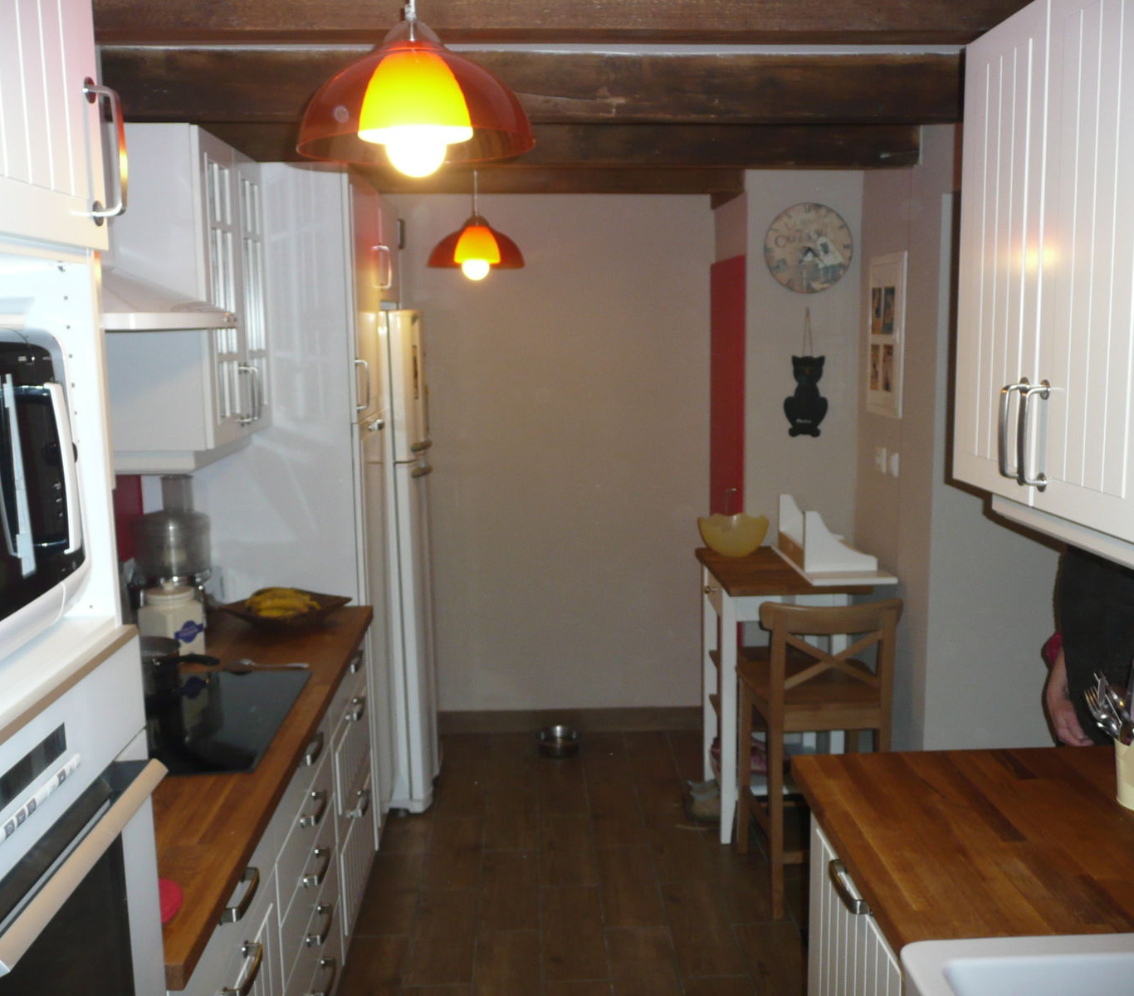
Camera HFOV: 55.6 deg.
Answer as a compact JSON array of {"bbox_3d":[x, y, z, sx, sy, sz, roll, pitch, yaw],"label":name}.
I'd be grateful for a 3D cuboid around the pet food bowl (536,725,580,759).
[{"bbox_3d":[-0.039,1.005,4.415,0.172,0.075,0.172,-1,9,-2],"label":"pet food bowl"}]

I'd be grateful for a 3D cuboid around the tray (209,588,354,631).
[{"bbox_3d":[-0.766,0.320,2.926,0.260,0.075,0.260,6,11,32],"label":"tray"}]

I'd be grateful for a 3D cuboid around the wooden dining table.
[{"bbox_3d":[0.734,0.676,3.764,0.460,0.900,0.620,-1,9,-2],"label":"wooden dining table"}]

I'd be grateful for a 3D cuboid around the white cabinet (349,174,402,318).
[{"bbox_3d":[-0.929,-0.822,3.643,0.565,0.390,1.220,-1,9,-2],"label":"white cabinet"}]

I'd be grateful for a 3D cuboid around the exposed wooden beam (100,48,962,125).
[{"bbox_3d":[-0.083,-0.888,2.336,2.080,0.137,0.110,-1,9,-2],"label":"exposed wooden beam"}]

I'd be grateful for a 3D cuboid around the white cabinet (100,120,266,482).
[{"bbox_3d":[-0.999,-0.480,2.686,0.380,0.760,0.610,-1,9,-2],"label":"white cabinet"}]

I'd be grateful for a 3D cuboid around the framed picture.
[{"bbox_3d":[1.080,-0.554,3.674,0.022,0.537,0.330,-1,9,-2],"label":"framed picture"}]

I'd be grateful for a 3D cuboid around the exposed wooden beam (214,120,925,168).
[{"bbox_3d":[-0.082,-1.001,3.027,2.120,0.135,0.110,-1,9,-2],"label":"exposed wooden beam"}]

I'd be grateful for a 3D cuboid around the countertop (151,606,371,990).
[{"bbox_3d":[-0.840,0.486,2.266,0.620,0.040,1.780,-1,9,-2],"label":"countertop"}]

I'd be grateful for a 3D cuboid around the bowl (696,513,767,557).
[{"bbox_3d":[0.595,0.137,3.886,0.256,0.130,0.256,-1,9,0],"label":"bowl"}]

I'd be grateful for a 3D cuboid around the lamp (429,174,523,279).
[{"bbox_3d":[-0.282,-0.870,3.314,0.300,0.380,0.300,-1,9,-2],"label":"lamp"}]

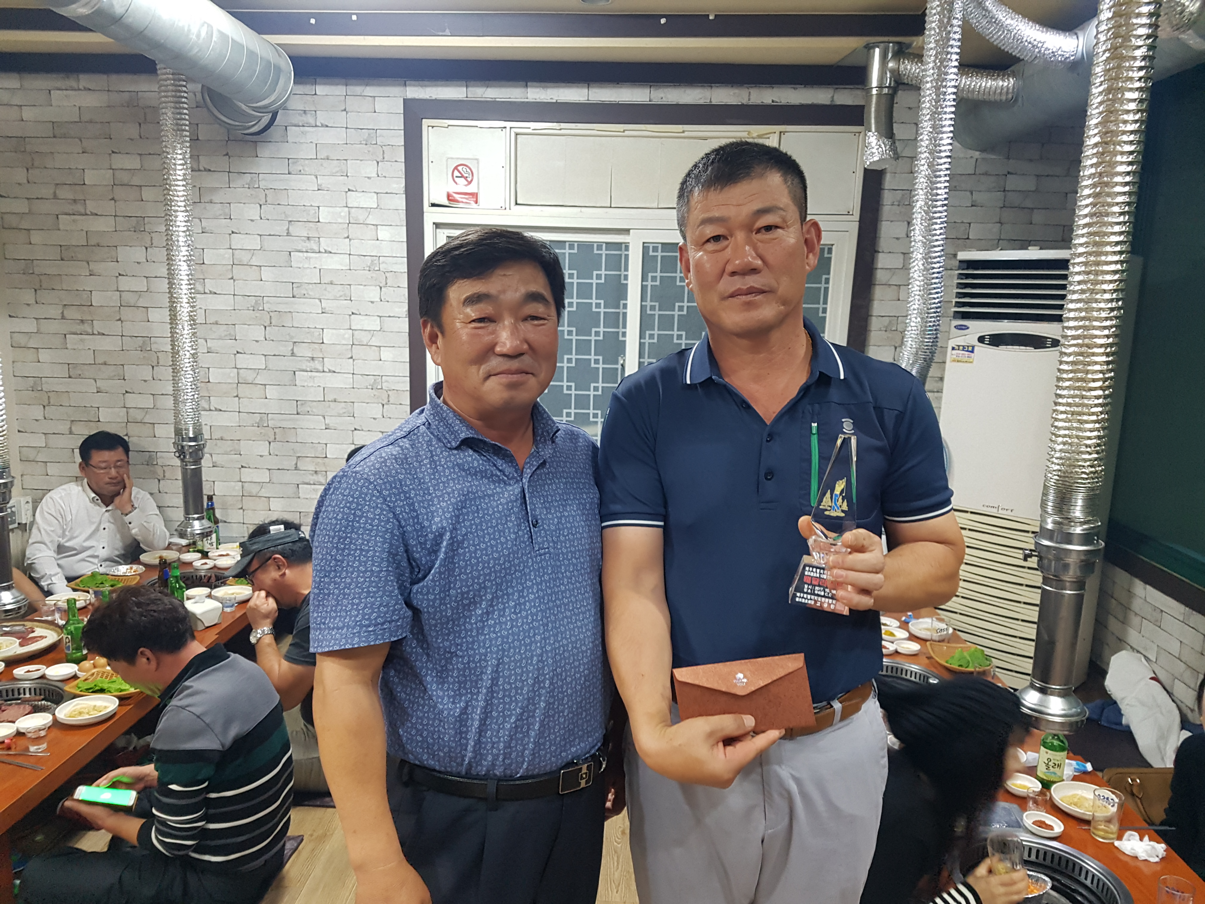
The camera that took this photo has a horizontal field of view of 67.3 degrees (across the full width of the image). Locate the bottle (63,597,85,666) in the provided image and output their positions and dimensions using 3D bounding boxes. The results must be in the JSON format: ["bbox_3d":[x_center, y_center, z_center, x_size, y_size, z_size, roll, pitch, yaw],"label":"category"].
[{"bbox_3d":[-1.717,0.582,2.946,0.066,0.215,0.066,2,11,4],"label":"bottle"}]

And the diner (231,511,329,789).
[{"bbox_3d":[-0.924,0.643,3.025,0.700,0.830,0.550,2,11,4],"label":"diner"}]

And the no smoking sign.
[{"bbox_3d":[-0.661,-1.271,4.266,0.153,0.213,0.010,2,11,4],"label":"no smoking sign"}]

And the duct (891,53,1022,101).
[{"bbox_3d":[1.433,-1.525,3.689,0.530,0.180,0.135,2,11,4],"label":"duct"}]

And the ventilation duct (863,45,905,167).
[{"bbox_3d":[1.170,-1.439,3.755,0.160,0.500,0.140,2,11,4],"label":"ventilation duct"}]

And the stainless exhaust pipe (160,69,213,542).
[{"bbox_3d":[-1.638,-0.539,3.556,0.160,1.845,0.150,2,11,4],"label":"stainless exhaust pipe"}]

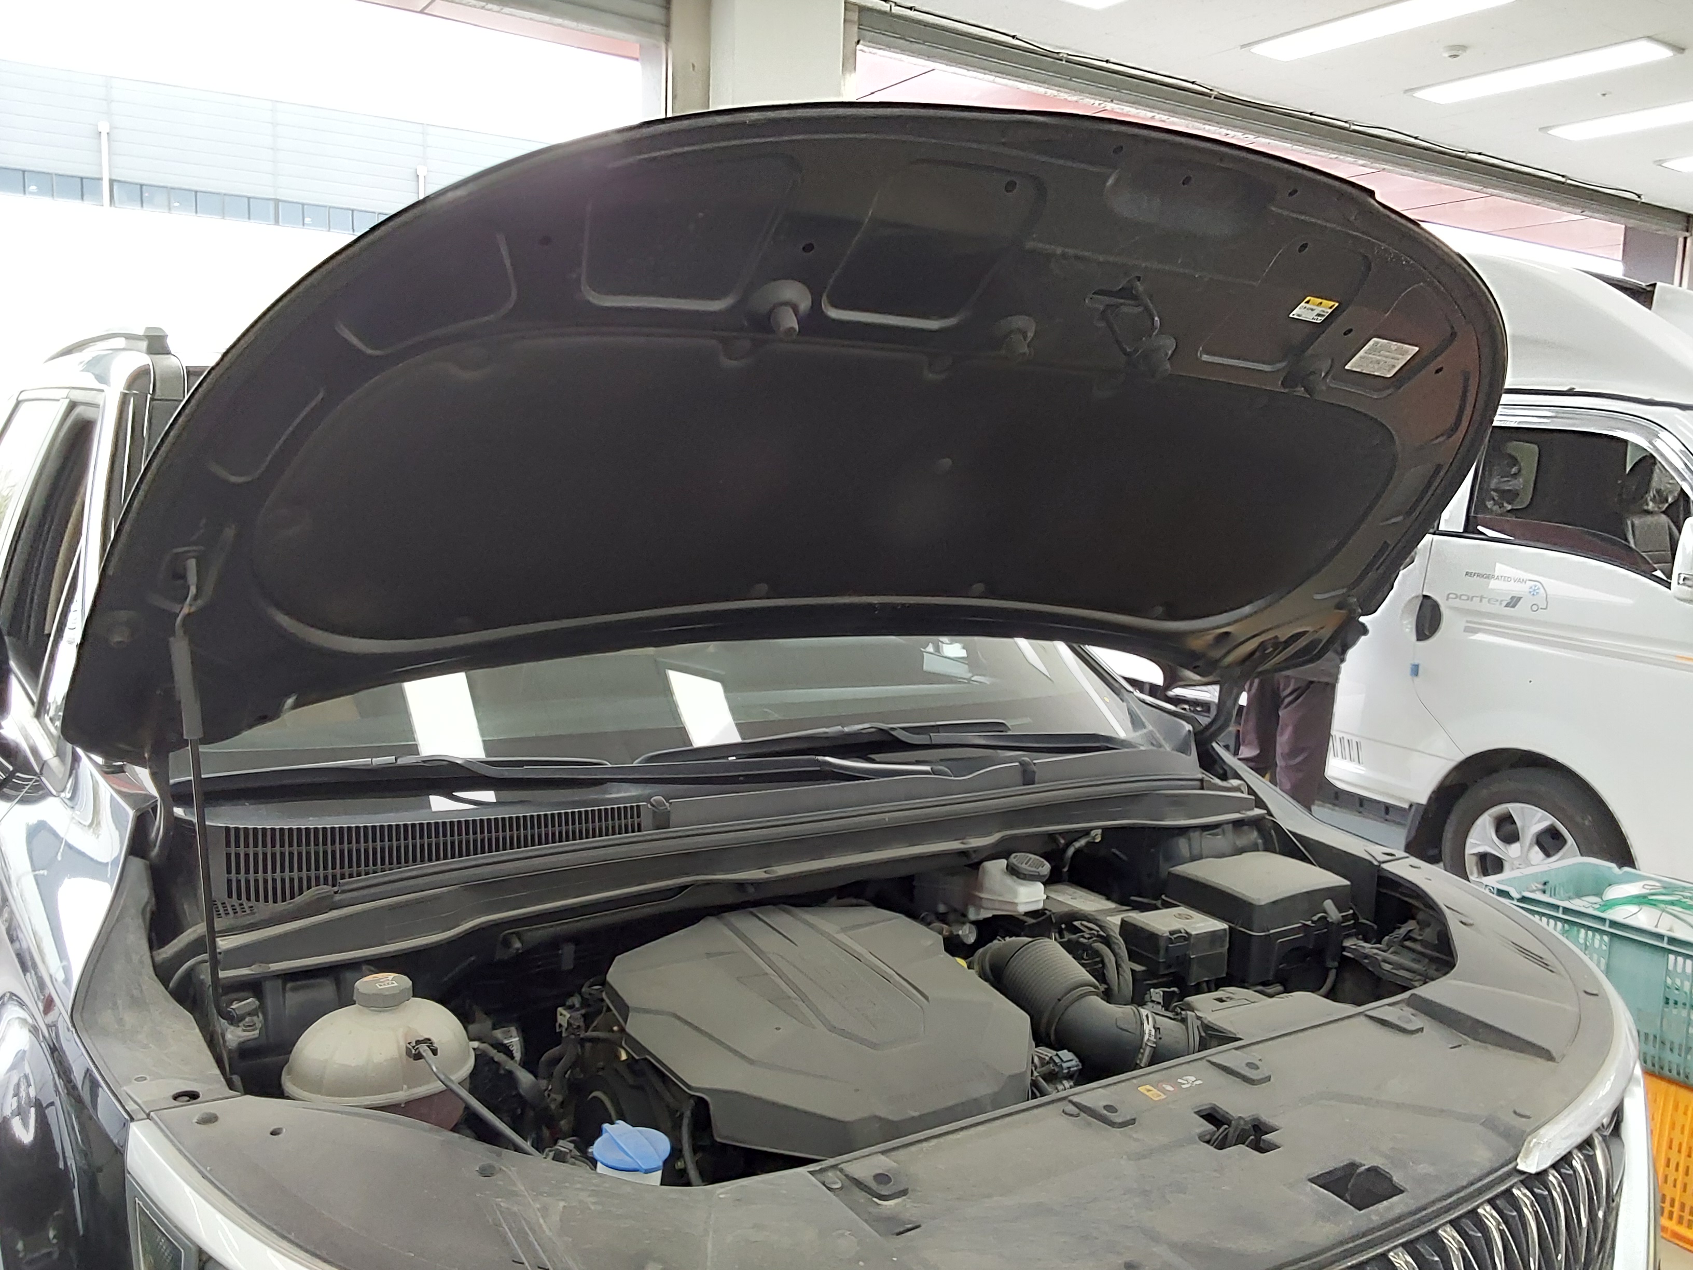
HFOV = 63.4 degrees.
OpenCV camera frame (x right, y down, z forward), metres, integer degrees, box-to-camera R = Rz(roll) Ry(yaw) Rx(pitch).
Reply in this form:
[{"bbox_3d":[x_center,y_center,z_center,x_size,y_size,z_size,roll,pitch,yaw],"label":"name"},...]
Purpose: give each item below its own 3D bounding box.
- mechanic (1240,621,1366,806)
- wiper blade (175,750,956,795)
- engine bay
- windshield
[{"bbox_3d":[1.665,0.185,5.081,0.360,1.710,0.500,-2,8,-34],"label":"mechanic"},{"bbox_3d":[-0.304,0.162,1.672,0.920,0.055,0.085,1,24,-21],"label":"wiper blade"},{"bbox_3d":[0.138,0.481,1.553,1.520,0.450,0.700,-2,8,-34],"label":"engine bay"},{"bbox_3d":[-0.270,-0.123,2.125,1.500,0.150,1.098,-2,42,-34],"label":"windshield"}]

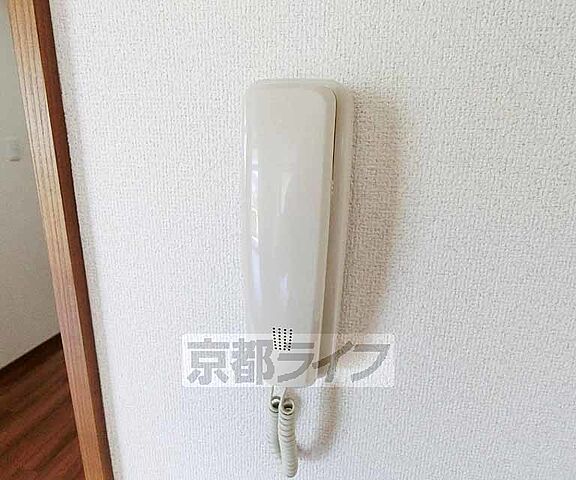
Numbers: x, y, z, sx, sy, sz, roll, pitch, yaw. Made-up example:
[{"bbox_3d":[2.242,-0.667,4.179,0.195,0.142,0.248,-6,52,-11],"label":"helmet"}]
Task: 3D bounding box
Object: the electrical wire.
[{"bbox_3d":[-0.003,0.142,0.254,0.022,0.076,0.030,3,13,8],"label":"electrical wire"}]

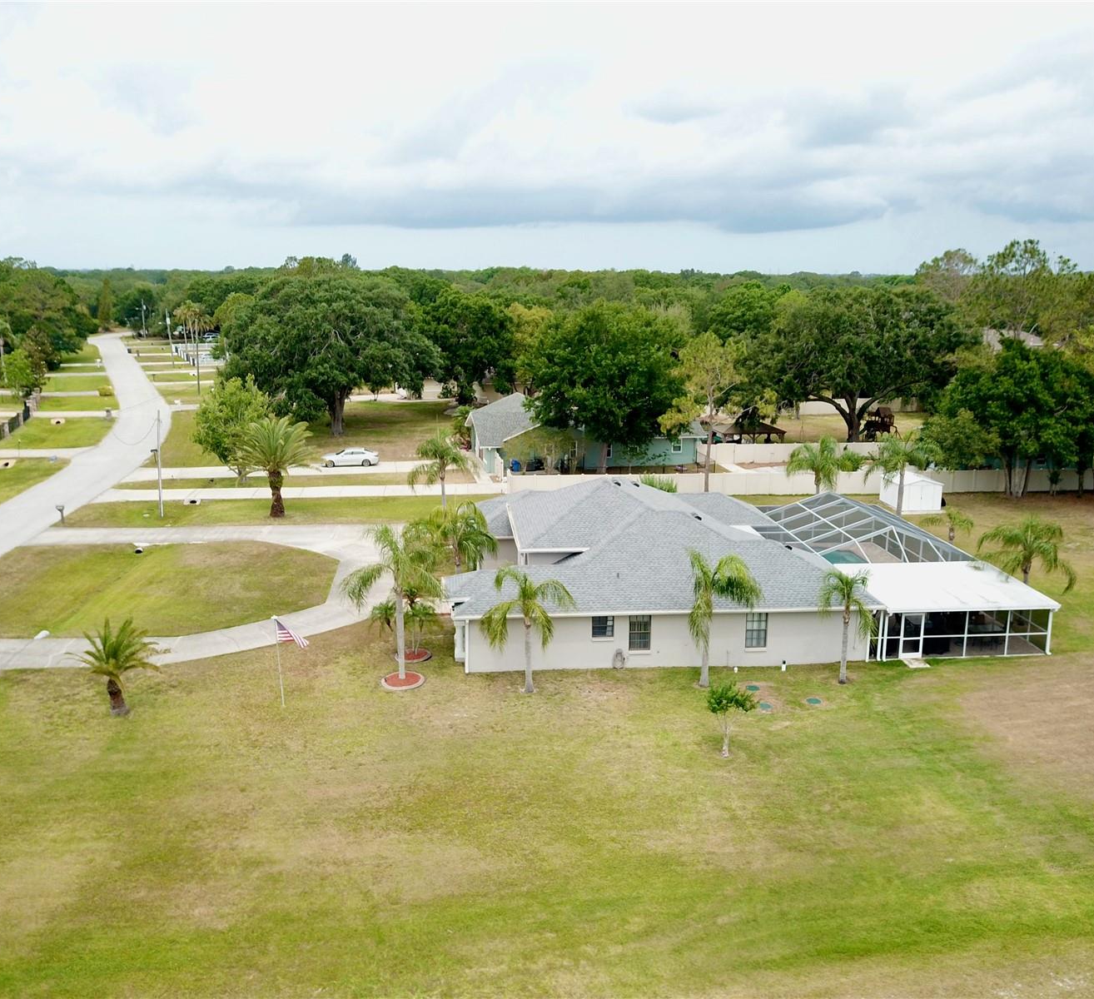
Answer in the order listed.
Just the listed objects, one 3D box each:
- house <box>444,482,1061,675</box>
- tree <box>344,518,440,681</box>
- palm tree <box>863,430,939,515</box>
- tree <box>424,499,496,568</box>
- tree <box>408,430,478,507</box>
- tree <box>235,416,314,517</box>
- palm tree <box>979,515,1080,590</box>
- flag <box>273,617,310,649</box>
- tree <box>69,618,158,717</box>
[{"bbox_3d":[8.408,2.250,53.085,27.400,5.700,21.000,-1,13,-4],"label":"house"},{"bbox_3d":[-6.389,4.292,41.540,3.939,6.764,3.939,0,13,0],"label":"tree"},{"bbox_3d":[23.136,-1.134,65.729,4.894,6.760,4.894,0,13,0],"label":"palm tree"},{"bbox_3d":[-4.396,2.810,50.855,3.575,5.497,3.575,0,13,0],"label":"tree"},{"bbox_3d":[-7.127,-1.617,68.795,4.771,6.061,4.771,0,13,0],"label":"tree"},{"bbox_3d":[-18.690,-2.153,69.075,5.359,6.742,5.359,0,13,0],"label":"tree"},{"bbox_3d":[24.075,3.342,50.444,4.957,4.893,4.957,0,13,0],"label":"palm tree"},{"bbox_3d":[-9.867,5.166,38.799,1.300,1.150,0.300,0,13,0],"label":"flag"},{"bbox_3d":[-16.460,6.430,38.389,3.335,3.920,3.335,0,13,0],"label":"tree"}]

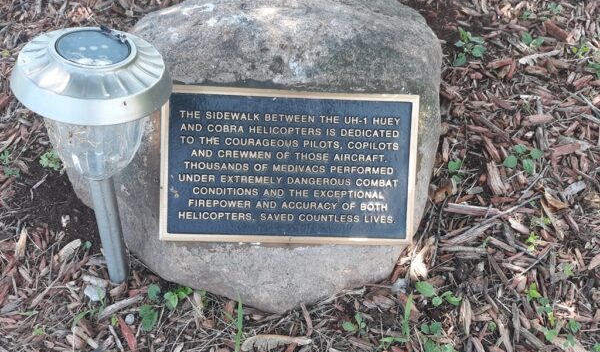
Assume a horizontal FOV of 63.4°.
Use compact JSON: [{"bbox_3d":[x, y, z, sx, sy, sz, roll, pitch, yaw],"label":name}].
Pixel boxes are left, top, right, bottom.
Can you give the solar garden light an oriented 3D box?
[{"bbox_3d":[-0.185,0.016,0.465,0.122,0.295,0.122,10,43,-5],"label":"solar garden light"}]

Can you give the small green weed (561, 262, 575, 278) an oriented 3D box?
[{"bbox_3d":[0.395,0.138,0.717,0.021,0.014,0.025,8,49,0],"label":"small green weed"}]

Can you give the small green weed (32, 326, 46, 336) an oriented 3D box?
[{"bbox_3d":[-0.275,0.163,0.513,0.014,0.006,0.008,6,45,0],"label":"small green weed"}]

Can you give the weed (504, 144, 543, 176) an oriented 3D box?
[{"bbox_3d":[0.343,-0.025,0.747,0.059,0.023,0.047,6,45,0],"label":"weed"}]

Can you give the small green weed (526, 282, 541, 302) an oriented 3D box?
[{"bbox_3d":[0.281,0.139,0.585,0.016,0.014,0.018,6,45,0],"label":"small green weed"}]

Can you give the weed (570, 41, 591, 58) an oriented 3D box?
[{"bbox_3d":[0.642,-0.289,1.111,0.046,0.027,0.044,8,49,0],"label":"weed"}]

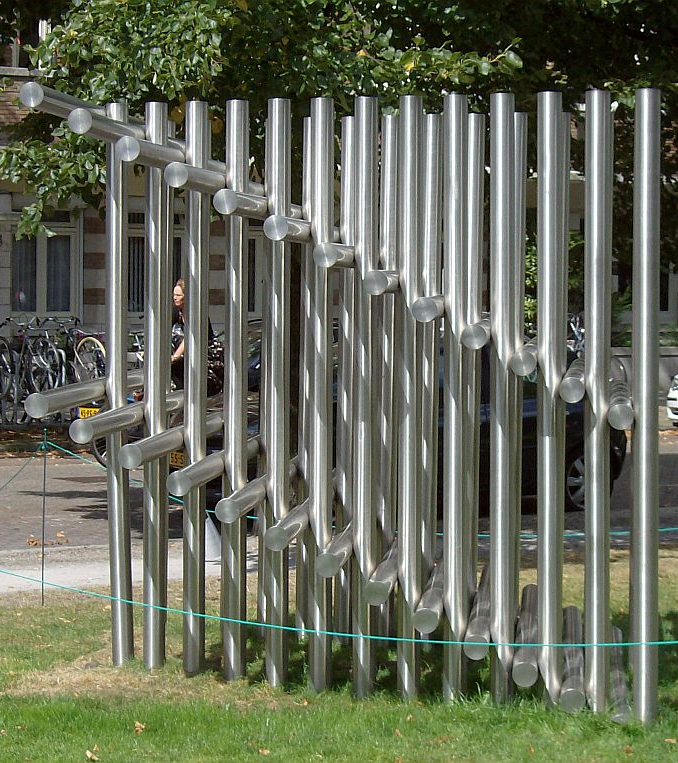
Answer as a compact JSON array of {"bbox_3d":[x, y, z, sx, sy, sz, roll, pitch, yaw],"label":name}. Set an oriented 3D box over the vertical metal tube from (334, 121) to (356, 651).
[{"bbox_3d":[0.050,-0.015,13.943,0.114,2.904,0.114,1,3,0],"label":"vertical metal tube"}]

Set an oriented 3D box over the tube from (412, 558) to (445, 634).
[{"bbox_3d":[0.463,0.901,11.343,0.102,0.102,2.500,0,3,5],"label":"tube"}]

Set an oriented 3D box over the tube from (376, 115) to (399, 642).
[{"bbox_3d":[0.251,-0.009,12.215,0.100,2.570,0.100,0,3,5],"label":"tube"}]

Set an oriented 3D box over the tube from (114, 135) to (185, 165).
[{"bbox_3d":[-0.816,-1.129,12.937,0.114,0.114,2.915,1,3,6],"label":"tube"}]

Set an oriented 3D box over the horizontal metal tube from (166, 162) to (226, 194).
[{"bbox_3d":[-0.594,-1.009,12.927,0.114,0.114,2.915,1,3,6],"label":"horizontal metal tube"}]

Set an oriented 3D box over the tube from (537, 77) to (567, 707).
[{"bbox_3d":[0.876,0.084,10.421,0.100,2.570,0.100,0,3,5],"label":"tube"}]

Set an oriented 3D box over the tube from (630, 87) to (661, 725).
[{"bbox_3d":[1.222,0.104,10.000,0.102,2.530,0.102,0,2,5],"label":"tube"}]

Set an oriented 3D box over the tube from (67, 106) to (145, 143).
[{"bbox_3d":[-0.928,-1.108,11.343,0.102,0.102,2.500,0,3,5],"label":"tube"}]

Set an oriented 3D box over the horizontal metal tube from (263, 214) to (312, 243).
[{"bbox_3d":[-0.144,-0.692,11.652,0.102,0.102,2.550,1,3,5],"label":"horizontal metal tube"}]

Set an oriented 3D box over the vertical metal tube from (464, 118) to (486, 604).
[{"bbox_3d":[0.657,0.001,12.166,0.102,2.615,0.102,1,3,5],"label":"vertical metal tube"}]

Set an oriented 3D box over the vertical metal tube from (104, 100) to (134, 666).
[{"bbox_3d":[-1.127,0.028,12.935,0.114,2.922,0.114,0,3,0],"label":"vertical metal tube"}]

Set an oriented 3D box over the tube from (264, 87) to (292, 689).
[{"bbox_3d":[-0.265,0.051,11.029,0.100,2.570,0.100,0,3,5],"label":"tube"}]

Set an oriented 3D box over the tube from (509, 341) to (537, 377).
[{"bbox_3d":[0.852,-0.135,11.196,0.100,0.100,2.500,0,3,5],"label":"tube"}]

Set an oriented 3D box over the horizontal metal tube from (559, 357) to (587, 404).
[{"bbox_3d":[1.042,-0.029,11.184,0.100,0.100,2.500,0,3,5],"label":"horizontal metal tube"}]

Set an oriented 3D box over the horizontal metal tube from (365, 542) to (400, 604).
[{"bbox_3d":[0.322,0.910,12.951,0.114,0.114,2.915,1,3,6],"label":"horizontal metal tube"}]

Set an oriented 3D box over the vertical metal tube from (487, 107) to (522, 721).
[{"bbox_3d":[0.694,0.076,10.710,0.102,2.623,0.102,1,3,5],"label":"vertical metal tube"}]

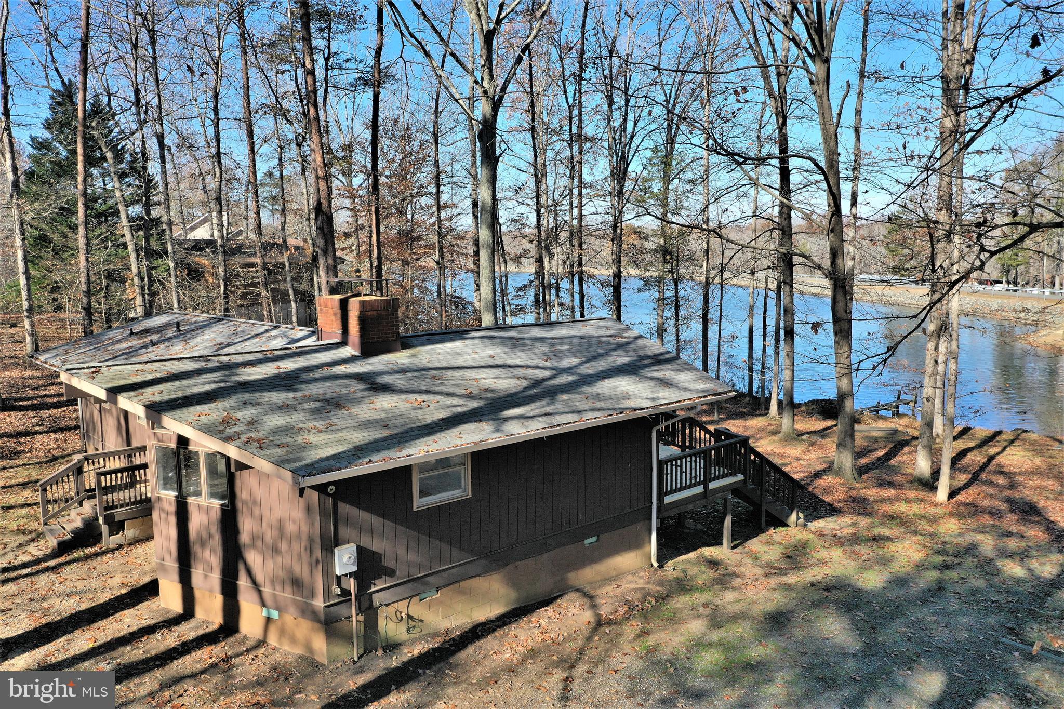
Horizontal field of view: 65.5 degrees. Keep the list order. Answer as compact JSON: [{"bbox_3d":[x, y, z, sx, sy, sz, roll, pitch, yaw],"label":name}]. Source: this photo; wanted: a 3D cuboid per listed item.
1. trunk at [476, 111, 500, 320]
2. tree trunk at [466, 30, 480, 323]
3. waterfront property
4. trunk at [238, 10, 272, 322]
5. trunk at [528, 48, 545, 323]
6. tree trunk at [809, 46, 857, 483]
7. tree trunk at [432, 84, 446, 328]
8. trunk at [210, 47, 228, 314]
[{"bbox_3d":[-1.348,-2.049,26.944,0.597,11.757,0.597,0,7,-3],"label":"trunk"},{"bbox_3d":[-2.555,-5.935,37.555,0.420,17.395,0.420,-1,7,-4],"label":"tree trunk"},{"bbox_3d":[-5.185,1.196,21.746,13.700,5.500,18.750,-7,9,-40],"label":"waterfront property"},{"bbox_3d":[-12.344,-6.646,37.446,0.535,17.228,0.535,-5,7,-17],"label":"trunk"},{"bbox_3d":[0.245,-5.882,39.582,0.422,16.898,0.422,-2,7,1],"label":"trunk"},{"bbox_3d":[9.387,-2.677,25.888,0.836,13.565,0.836,-3,7,20],"label":"tree trunk"},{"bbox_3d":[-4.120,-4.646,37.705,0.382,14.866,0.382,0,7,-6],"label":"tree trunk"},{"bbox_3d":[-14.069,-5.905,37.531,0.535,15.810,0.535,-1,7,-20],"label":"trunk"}]

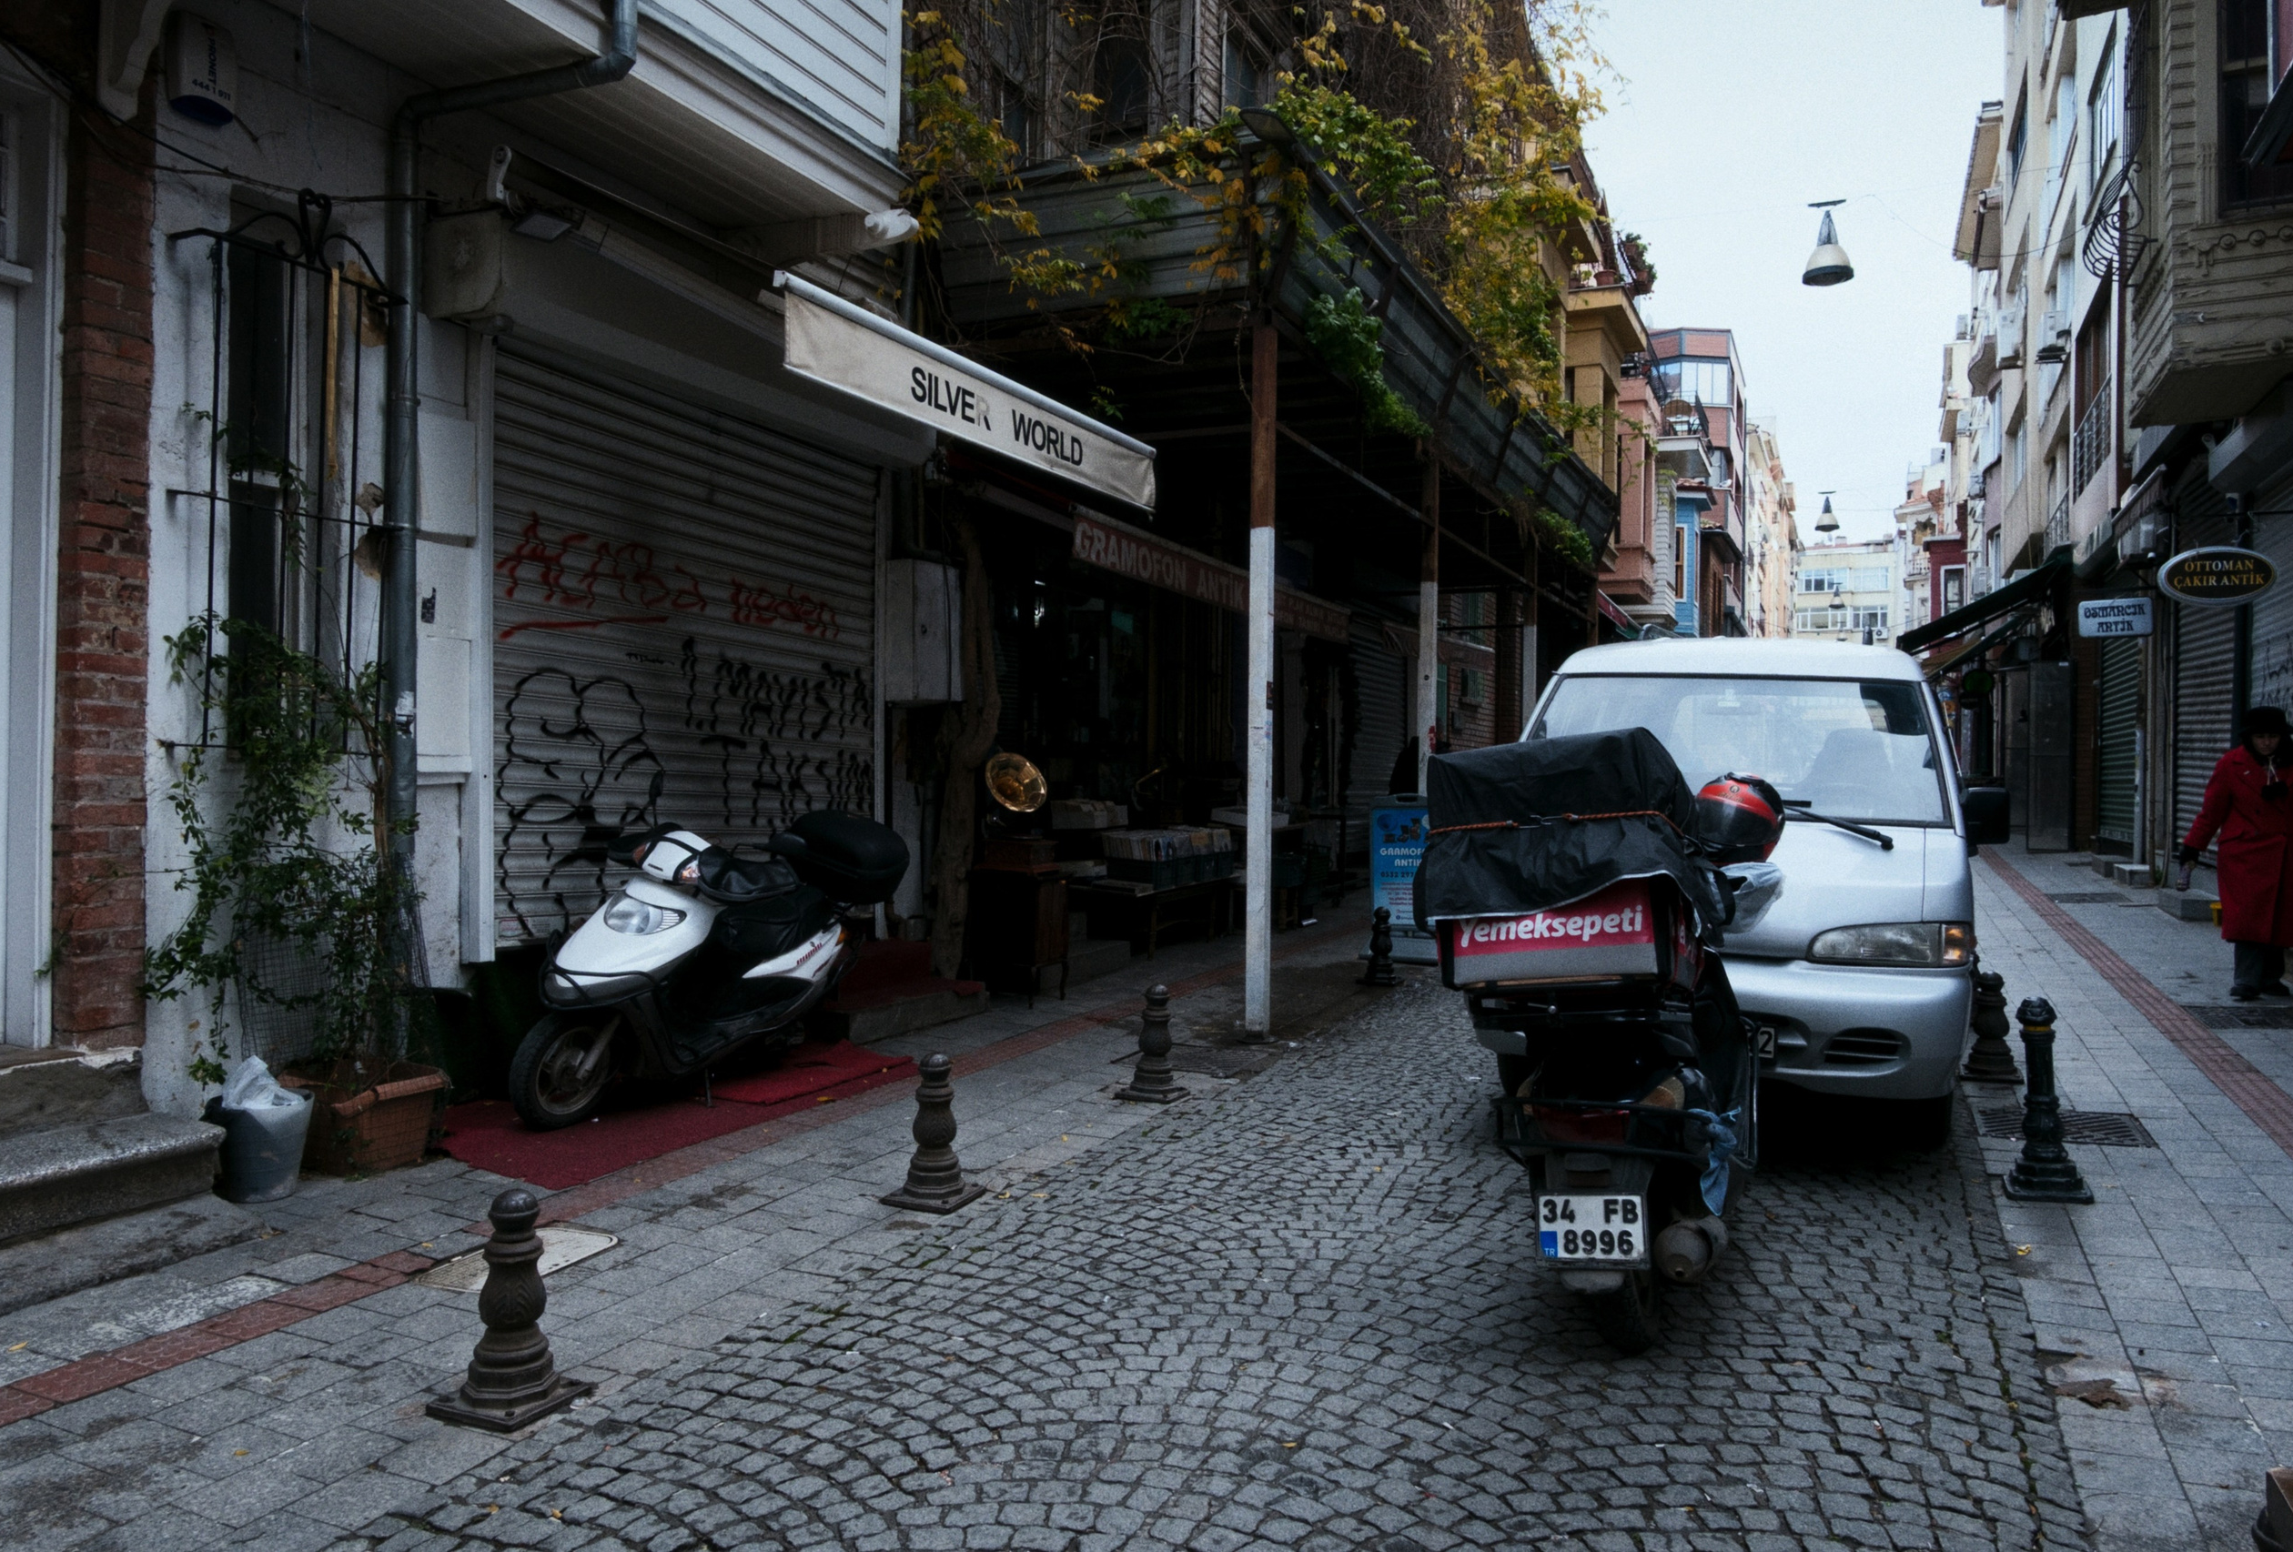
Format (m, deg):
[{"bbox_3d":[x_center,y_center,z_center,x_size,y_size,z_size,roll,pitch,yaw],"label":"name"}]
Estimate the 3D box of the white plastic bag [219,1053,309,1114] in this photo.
[{"bbox_3d":[-2.870,1.007,5.050,0.240,0.210,0.240,1,0,24],"label":"white plastic bag"}]

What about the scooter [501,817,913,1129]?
[{"bbox_3d":[-1.877,0.775,6.556,0.720,1.130,1.920,5,2,28],"label":"scooter"}]

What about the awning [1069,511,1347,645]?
[{"bbox_3d":[0.766,-1.611,13.469,0.350,0.360,6.567,1,0,24],"label":"awning"}]

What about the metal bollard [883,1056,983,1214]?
[{"bbox_3d":[-0.706,1.145,5.153,0.250,0.465,0.250,1,0,24],"label":"metal bollard"}]

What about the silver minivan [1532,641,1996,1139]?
[{"bbox_3d":[2.855,0.383,7.487,1.760,1.970,4.700,1,1,24],"label":"silver minivan"}]

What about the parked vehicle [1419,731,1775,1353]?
[{"bbox_3d":[1.388,0.652,4.358,0.760,1.490,1.880,-3,-2,26],"label":"parked vehicle"}]

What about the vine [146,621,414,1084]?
[{"bbox_3d":[-3.035,0.269,5.457,0.420,1.620,1.020,1,0,24],"label":"vine"}]

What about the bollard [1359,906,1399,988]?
[{"bbox_3d":[1.517,1.099,10.094,0.250,0.465,0.250,1,0,24],"label":"bollard"}]

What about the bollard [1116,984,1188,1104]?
[{"bbox_3d":[0.023,1.130,6.738,0.250,0.465,0.250,1,0,24],"label":"bollard"}]

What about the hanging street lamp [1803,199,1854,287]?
[{"bbox_3d":[6.671,-5.213,15.200,0.450,0.830,0.450,1,0,24],"label":"hanging street lamp"}]

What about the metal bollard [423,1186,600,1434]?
[{"bbox_3d":[-1.420,1.161,3.476,0.250,0.465,0.250,1,0,24],"label":"metal bollard"}]

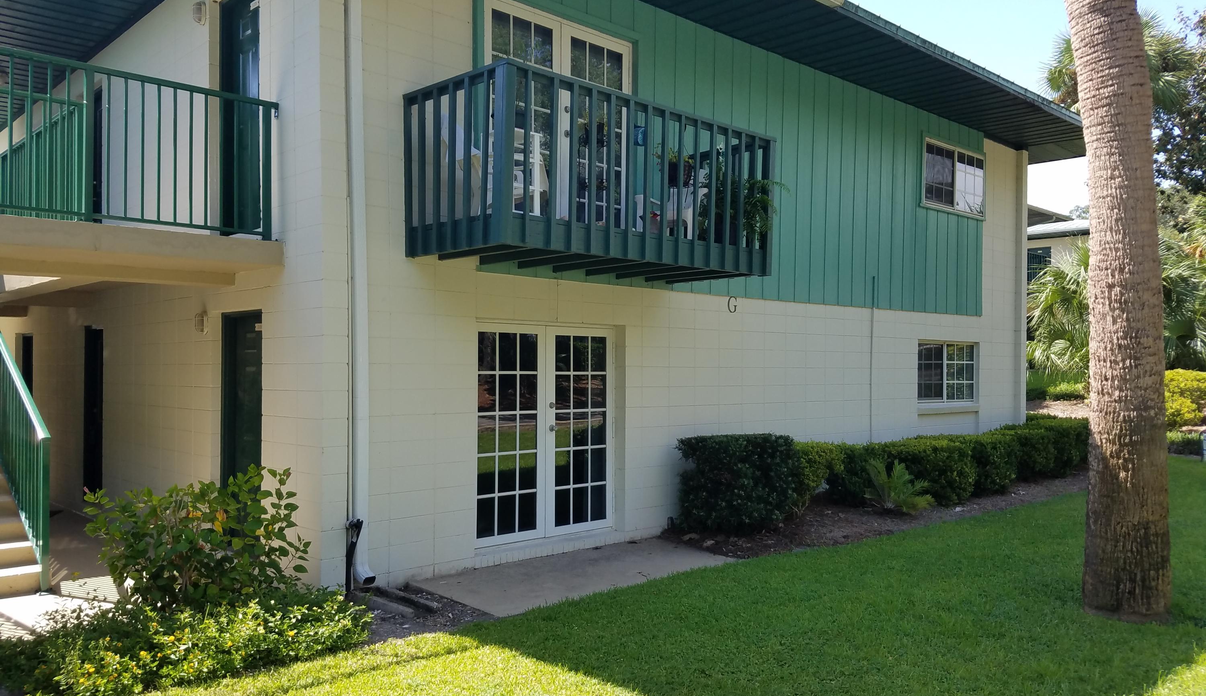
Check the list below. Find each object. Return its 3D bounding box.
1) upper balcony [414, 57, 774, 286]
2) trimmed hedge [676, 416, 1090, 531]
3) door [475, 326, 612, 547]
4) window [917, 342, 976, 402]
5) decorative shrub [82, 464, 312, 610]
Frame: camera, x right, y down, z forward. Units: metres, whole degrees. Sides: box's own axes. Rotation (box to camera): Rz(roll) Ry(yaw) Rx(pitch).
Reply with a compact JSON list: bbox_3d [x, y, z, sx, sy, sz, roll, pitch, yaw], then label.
[{"bbox_3d":[0.000,-1.325,7.790,3.070,1.310,1.340,1,-2,-42],"label":"upper balcony"},{"bbox_3d":[4.374,1.398,11.613,9.000,0.980,1.100,1,-2,-42],"label":"trimmed hedge"},{"bbox_3d":[-0.508,0.766,8.327,1.650,1.950,0.130,1,-2,-42],"label":"door"},{"bbox_3d":[4.936,0.357,13.069,1.650,0.890,0.130,1,-2,-42],"label":"window"},{"bbox_3d":[-2.747,1.308,6.150,1.400,1.000,1.200,1,-2,-42],"label":"decorative shrub"}]

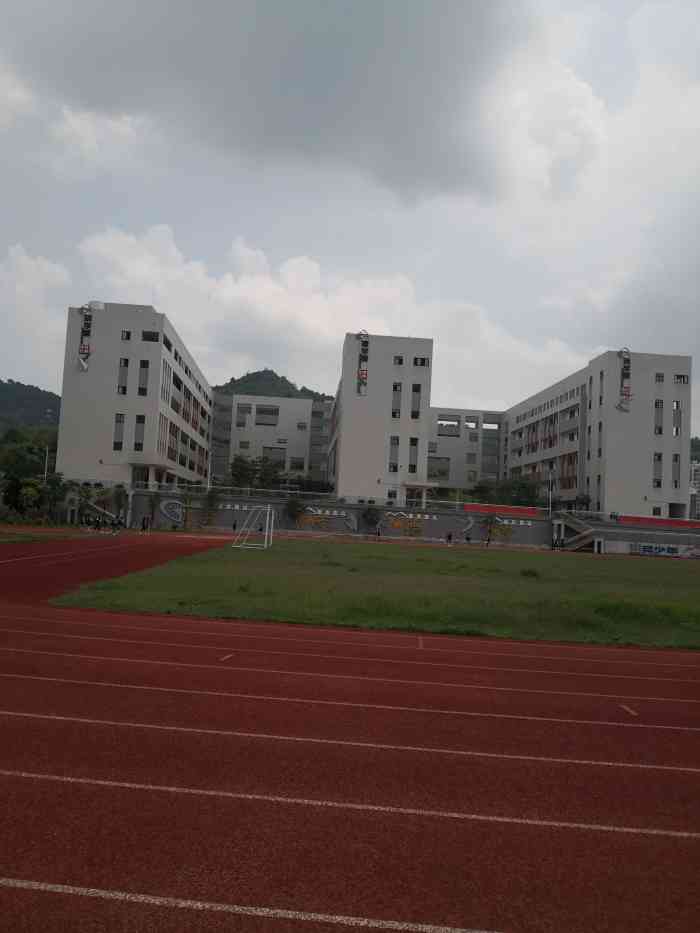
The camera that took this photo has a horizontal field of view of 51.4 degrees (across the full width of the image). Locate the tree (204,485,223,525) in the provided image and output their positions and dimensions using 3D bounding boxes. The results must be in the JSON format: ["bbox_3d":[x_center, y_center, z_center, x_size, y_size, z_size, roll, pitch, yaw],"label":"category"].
[{"bbox_3d":[-15.382,4.282,82.017,1.826,4.508,1.826,3,-5,-4],"label":"tree"}]

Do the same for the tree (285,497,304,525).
[{"bbox_3d":[-6.306,5.095,82.615,2.043,3.379,2.043,3,-5,-4],"label":"tree"}]

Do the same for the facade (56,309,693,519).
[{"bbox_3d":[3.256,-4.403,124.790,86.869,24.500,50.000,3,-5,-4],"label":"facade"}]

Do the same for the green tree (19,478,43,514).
[{"bbox_3d":[-37.114,3.517,84.515,2.509,4.249,2.509,3,-5,-4],"label":"green tree"}]

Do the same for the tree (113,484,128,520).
[{"bbox_3d":[-25.947,4.169,82.261,1.628,4.269,1.628,3,-5,-4],"label":"tree"}]

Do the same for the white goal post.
[{"bbox_3d":[-5.865,3.635,44.676,2.000,2.500,7.500,3,-5,-4],"label":"white goal post"}]

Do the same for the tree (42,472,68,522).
[{"bbox_3d":[-33.495,3.412,82.776,2.661,5.459,2.661,3,-5,-4],"label":"tree"}]

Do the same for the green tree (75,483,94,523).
[{"bbox_3d":[-29.907,4.055,81.981,2.028,4.506,2.028,3,-5,-4],"label":"green tree"}]

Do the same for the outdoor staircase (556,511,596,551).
[{"bbox_3d":[25.441,7.189,81.749,4.381,4.393,3.400,3,-5,-4],"label":"outdoor staircase"}]

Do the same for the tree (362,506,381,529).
[{"bbox_3d":[2.453,5.929,83.189,1.852,2.715,1.852,3,-5,-4],"label":"tree"}]

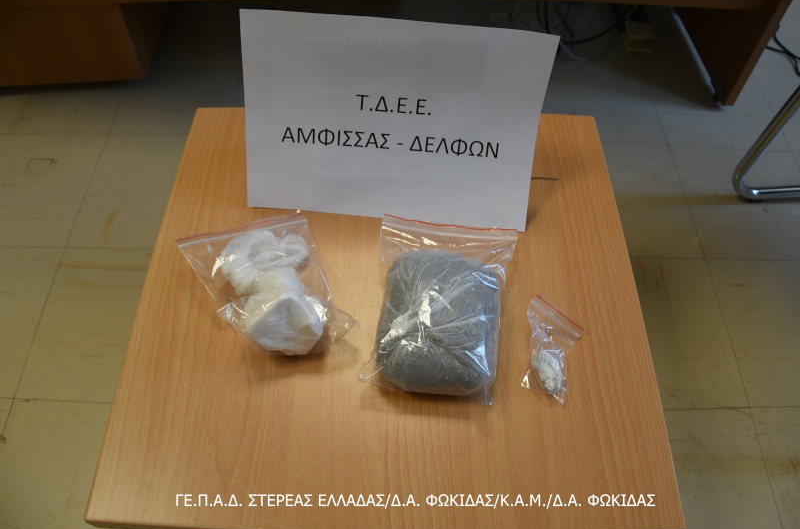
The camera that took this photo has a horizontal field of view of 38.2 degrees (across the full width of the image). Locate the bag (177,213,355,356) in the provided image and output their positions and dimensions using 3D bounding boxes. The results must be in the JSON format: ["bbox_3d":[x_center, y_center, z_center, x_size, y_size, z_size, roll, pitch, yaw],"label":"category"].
[{"bbox_3d":[-0.124,0.010,1.097,0.132,0.056,0.188,-15,43,-18],"label":"bag"}]

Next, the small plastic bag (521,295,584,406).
[{"bbox_3d":[0.137,0.073,1.055,0.055,0.022,0.124,10,41,10],"label":"small plastic bag"}]

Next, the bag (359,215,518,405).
[{"bbox_3d":[0.035,0.024,1.086,0.138,0.055,0.229,6,40,6],"label":"bag"}]

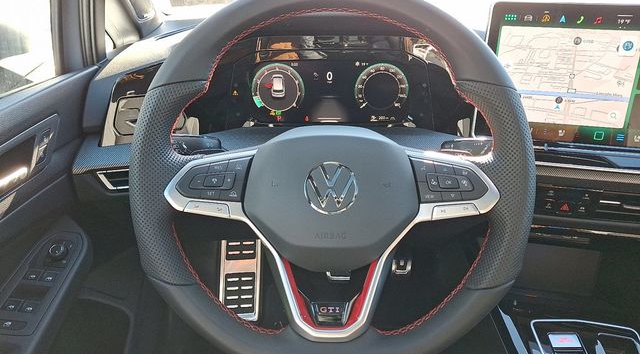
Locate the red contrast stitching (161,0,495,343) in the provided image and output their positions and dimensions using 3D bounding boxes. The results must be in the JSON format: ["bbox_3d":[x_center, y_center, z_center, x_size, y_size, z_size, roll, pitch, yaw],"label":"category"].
[{"bbox_3d":[0.012,-0.005,0.432,0.298,0.300,0.030,0,2,0],"label":"red contrast stitching"}]

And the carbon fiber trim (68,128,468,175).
[{"bbox_3d":[-0.045,-0.035,0.620,0.510,0.032,0.115,0,27,0],"label":"carbon fiber trim"}]

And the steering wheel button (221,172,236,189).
[{"bbox_3d":[-0.084,0.004,0.429,0.014,0.017,0.006,0,2,0],"label":"steering wheel button"}]

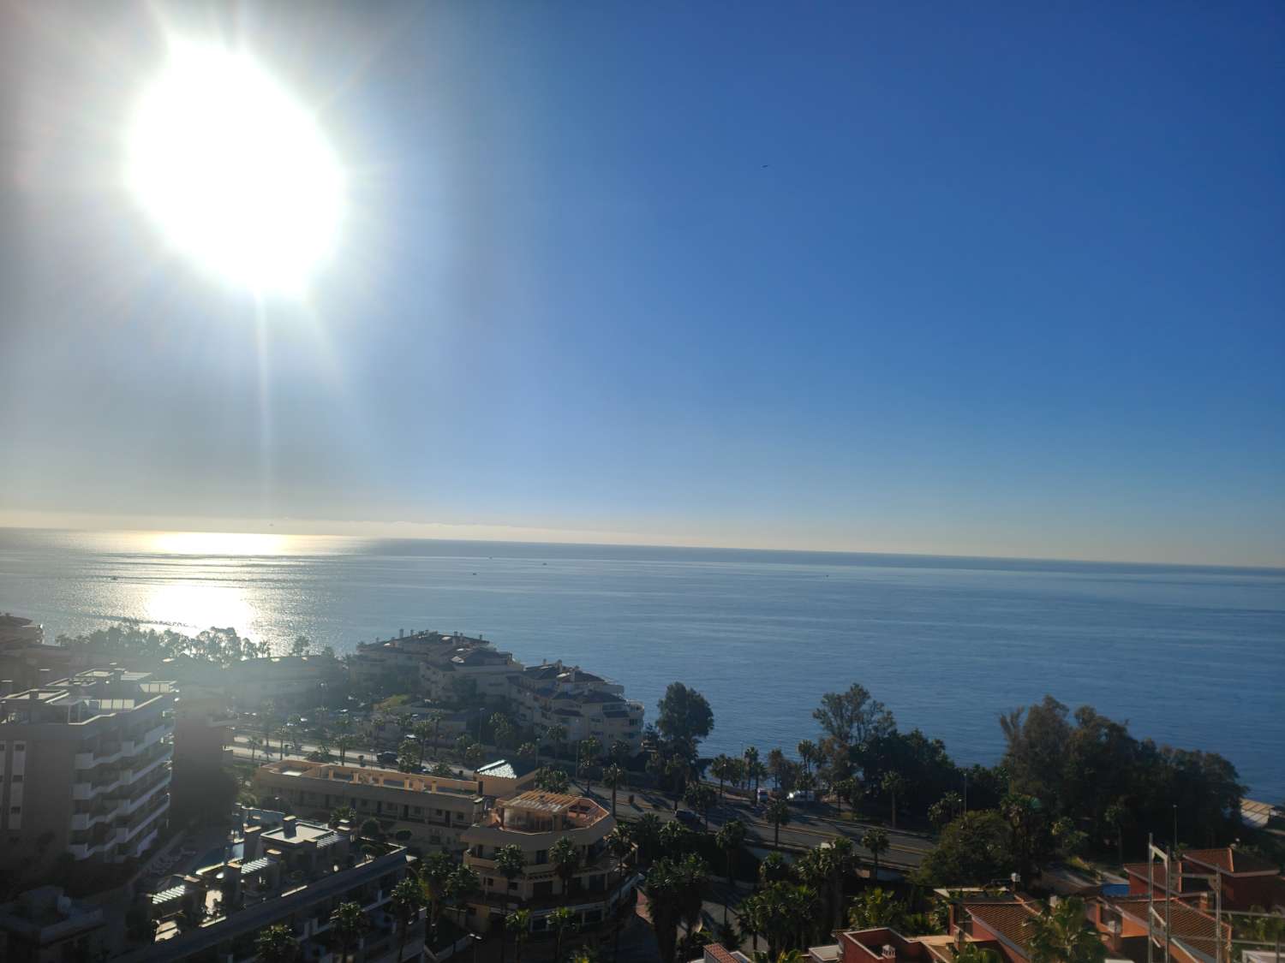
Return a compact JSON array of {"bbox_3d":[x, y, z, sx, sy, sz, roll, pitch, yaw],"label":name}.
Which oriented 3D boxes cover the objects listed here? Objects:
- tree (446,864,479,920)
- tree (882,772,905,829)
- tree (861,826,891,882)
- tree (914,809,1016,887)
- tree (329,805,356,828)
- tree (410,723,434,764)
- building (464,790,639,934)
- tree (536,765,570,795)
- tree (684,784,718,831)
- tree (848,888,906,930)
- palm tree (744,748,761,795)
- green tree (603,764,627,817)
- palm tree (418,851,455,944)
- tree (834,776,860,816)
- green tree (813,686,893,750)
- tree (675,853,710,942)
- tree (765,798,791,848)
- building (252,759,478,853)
[{"bbox_3d":[-17.656,40.113,90.571,3.200,5.150,3.200,2,-4,0],"label":"tree"},{"bbox_3d":[34.190,43.730,126.910,3.300,7.840,3.300,2,-4,0],"label":"tree"},{"bbox_3d":[27.480,44.080,109.480,3.320,6.410,3.320,2,-4,0],"label":"tree"},{"bbox_3d":[35.960,41.420,103.700,11.590,9.180,10.200,2,-4,0],"label":"tree"},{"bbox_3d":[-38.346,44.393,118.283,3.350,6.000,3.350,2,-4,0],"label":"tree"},{"bbox_3d":[-42.204,50.199,177.308,4.280,8.200,4.280,2,-4,0],"label":"tree"},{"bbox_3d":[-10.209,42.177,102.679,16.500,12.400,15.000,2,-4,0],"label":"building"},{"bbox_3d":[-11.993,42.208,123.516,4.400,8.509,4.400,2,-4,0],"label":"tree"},{"bbox_3d":[8.980,50.136,143.169,5.260,7.200,5.260,2,-4,0],"label":"tree"},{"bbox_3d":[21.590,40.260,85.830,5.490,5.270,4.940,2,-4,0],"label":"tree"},{"bbox_3d":[19.510,51.773,165.483,2.950,8.520,2.950,2,-4,0],"label":"palm tree"},{"bbox_3d":[-4.406,49.497,147.977,3.730,8.240,3.730,2,-4,0],"label":"green tree"},{"bbox_3d":[-19.940,40.060,88.950,3.570,8.980,3.570,2,-4,0],"label":"palm tree"},{"bbox_3d":[33.466,51.899,153.052,4.200,6.494,4.200,2,-4,0],"label":"tree"},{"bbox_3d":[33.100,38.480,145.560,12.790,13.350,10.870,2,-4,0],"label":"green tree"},{"bbox_3d":[5.331,44.405,98.649,3.620,9.610,3.620,2,-4,0],"label":"tree"},{"bbox_3d":[17.050,43.270,117.280,3.180,6.350,3.180,2,-4,0],"label":"tree"},{"bbox_3d":[-33.702,41.549,117.500,31.000,9.000,8.000,1,-4,20],"label":"building"}]

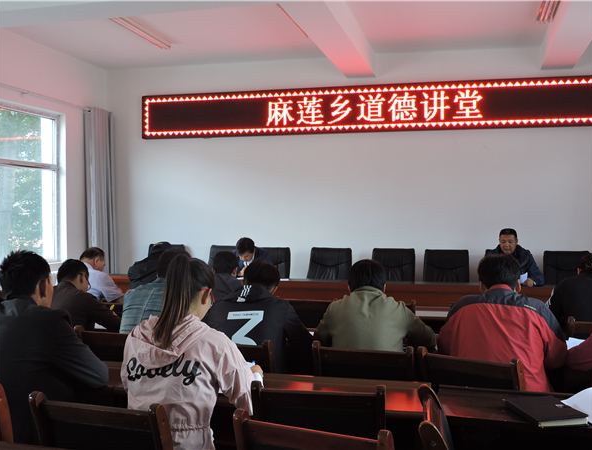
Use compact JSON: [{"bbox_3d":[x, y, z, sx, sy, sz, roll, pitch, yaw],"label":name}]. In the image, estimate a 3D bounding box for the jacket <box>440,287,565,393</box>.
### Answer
[{"bbox_3d":[0.894,0.581,3.029,0.570,0.630,0.480,0,1,15],"label":"jacket"}]

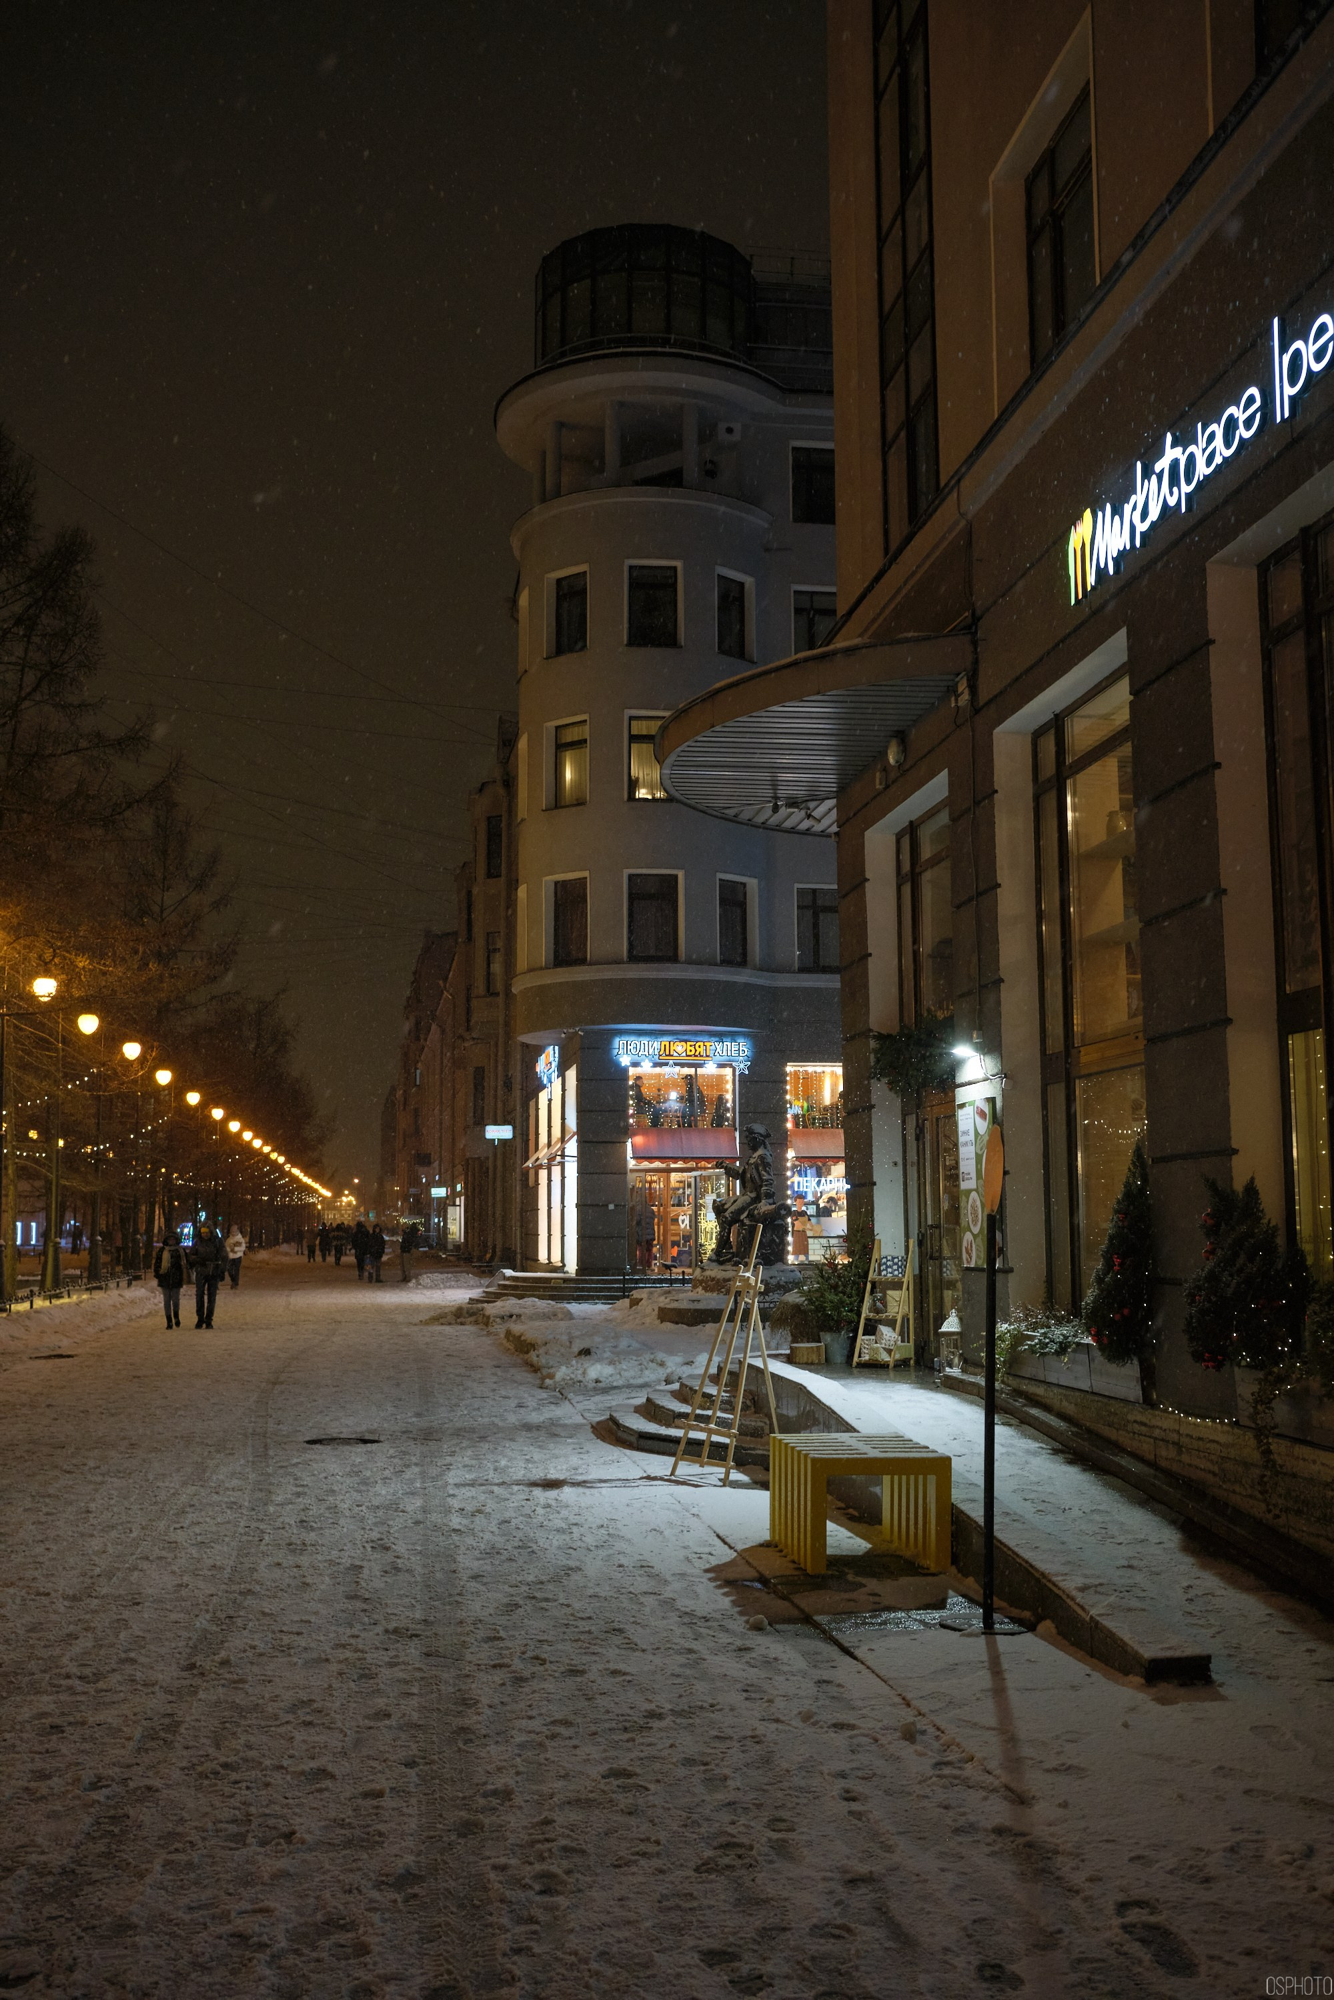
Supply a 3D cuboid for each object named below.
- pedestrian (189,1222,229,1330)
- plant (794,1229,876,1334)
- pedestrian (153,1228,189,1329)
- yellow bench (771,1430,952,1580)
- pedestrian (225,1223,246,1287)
[{"bbox_3d":[-7.554,4.551,32.139,0.570,1.765,0.420,1,-7,-8],"label":"pedestrian"},{"bbox_3d":[1.419,2.413,16.500,0.600,0.870,0.600,1,-7,-8],"label":"plant"},{"bbox_3d":[-8.169,4.626,32.118,0.510,1.610,0.400,1,-7,-8],"label":"pedestrian"},{"bbox_3d":[0.970,2.538,9.859,0.704,0.545,1.012,1,-7,-7],"label":"yellow bench"},{"bbox_3d":[-11.343,6.787,51.301,0.500,1.680,0.400,1,-7,-8],"label":"pedestrian"}]

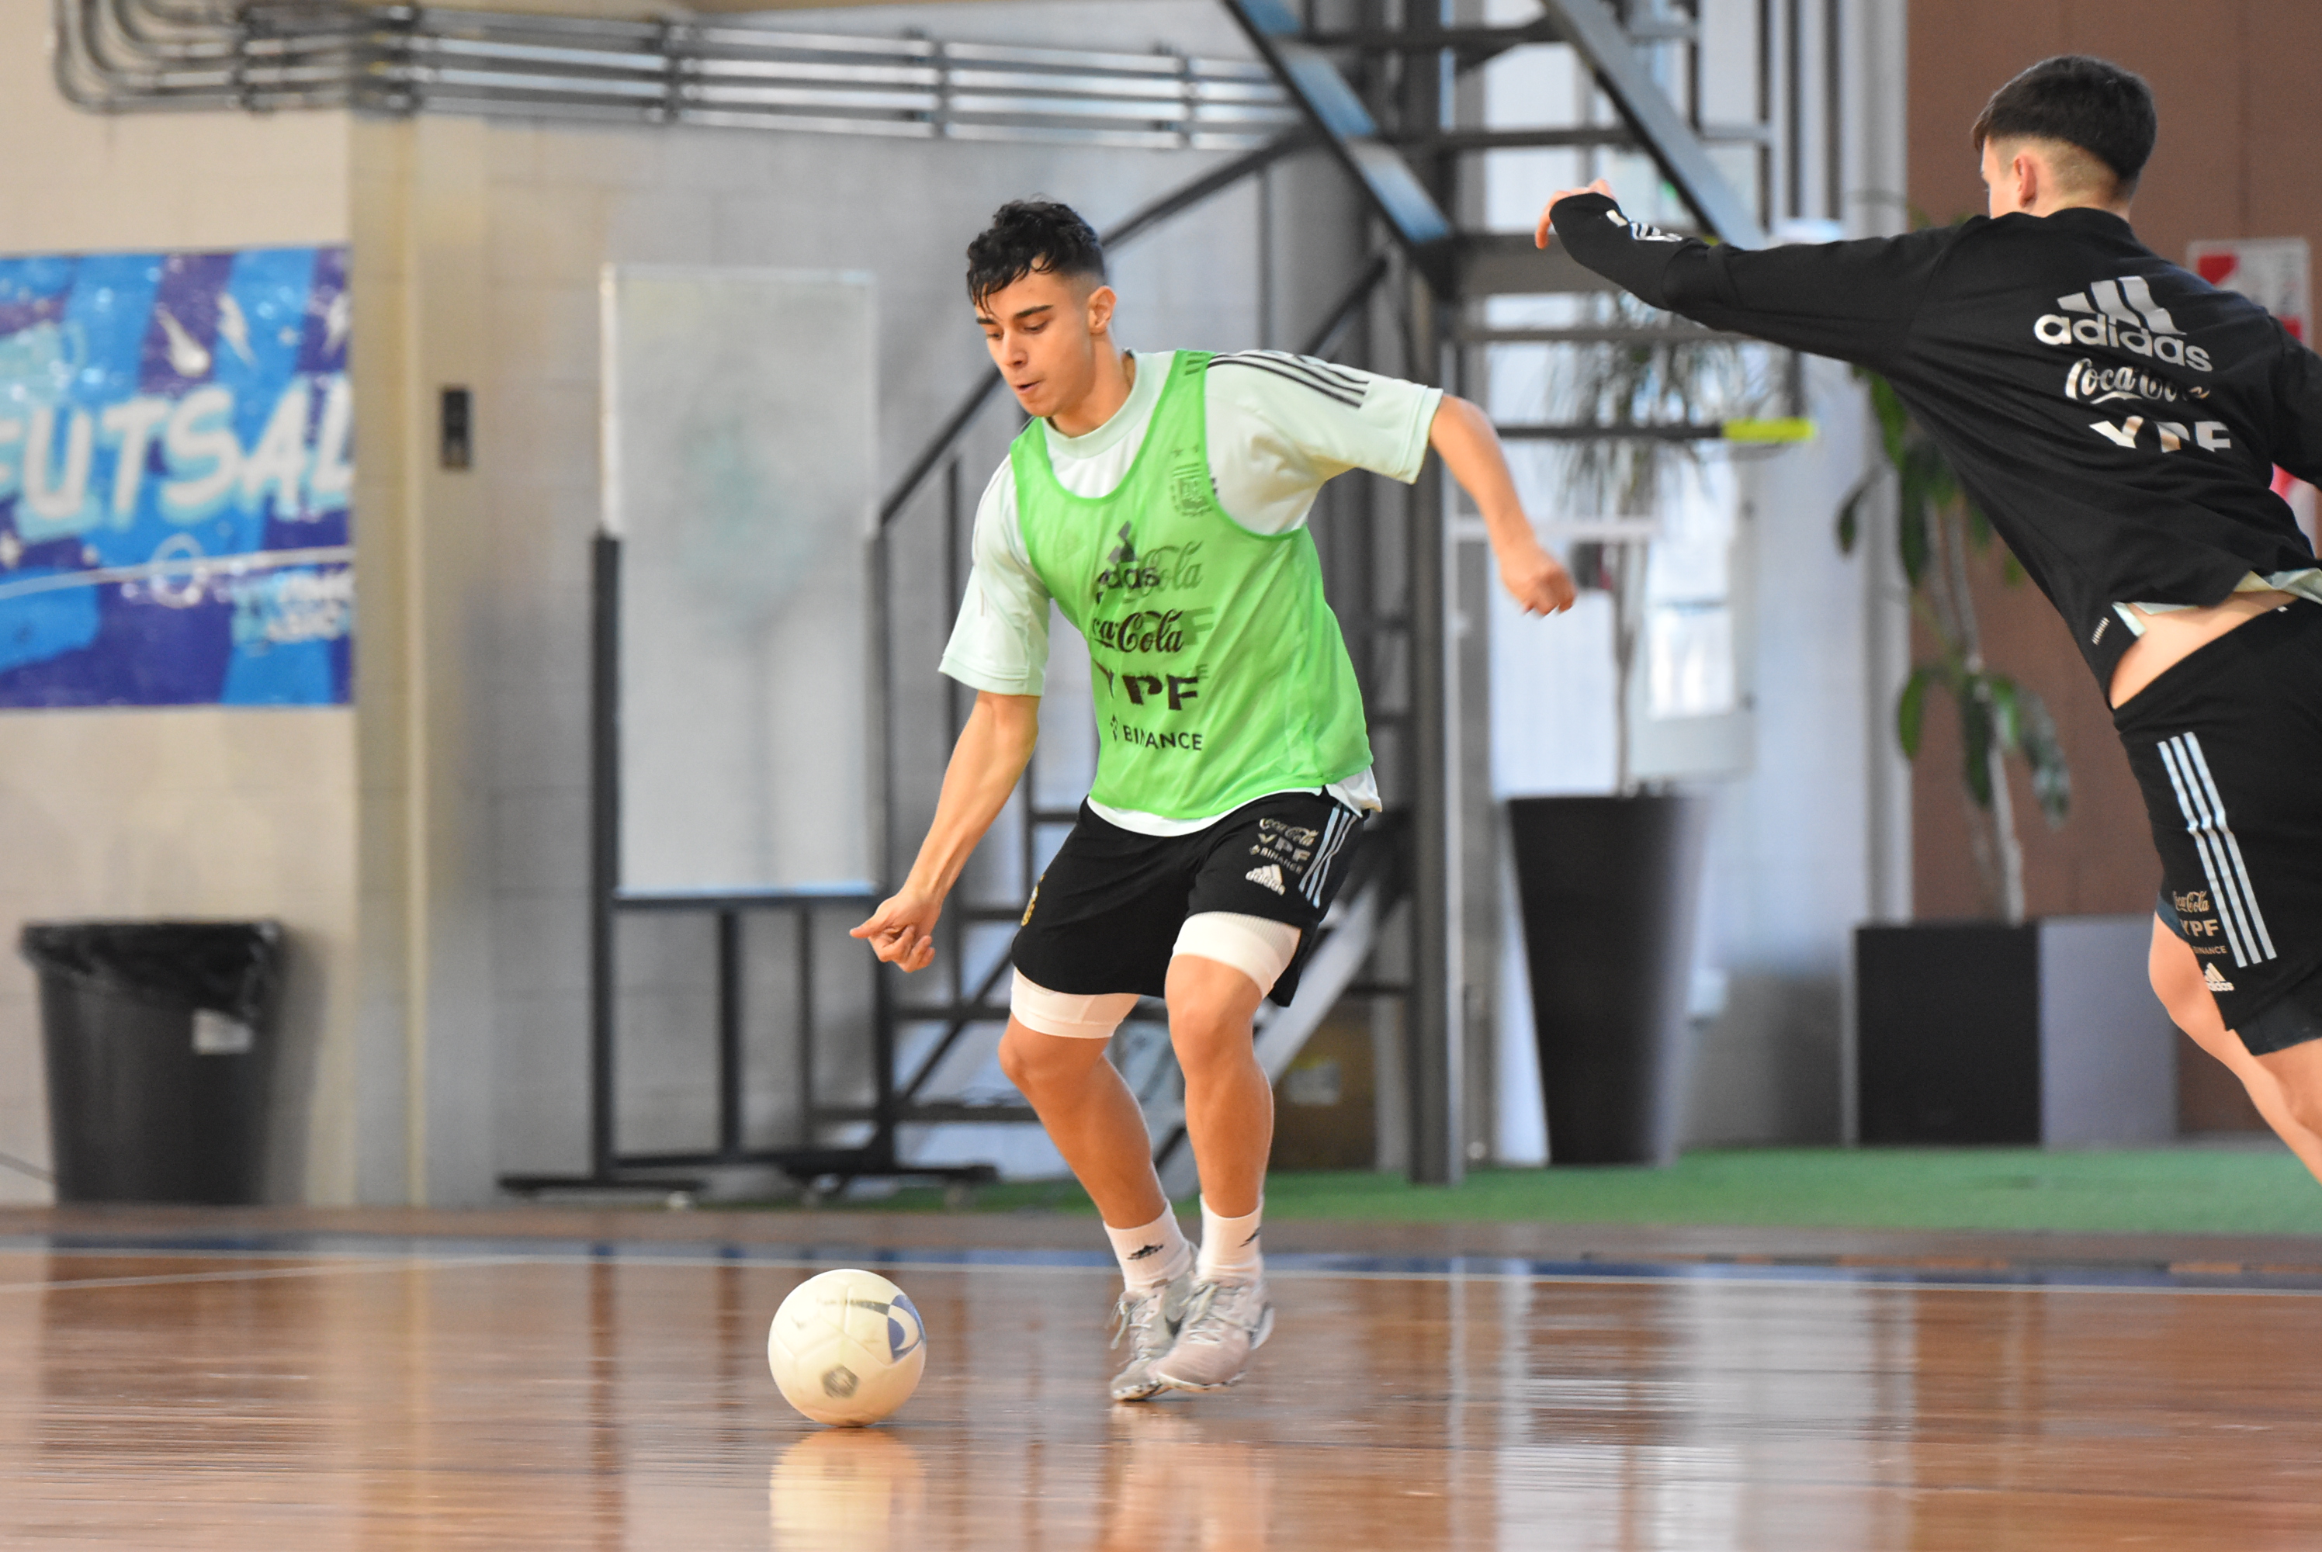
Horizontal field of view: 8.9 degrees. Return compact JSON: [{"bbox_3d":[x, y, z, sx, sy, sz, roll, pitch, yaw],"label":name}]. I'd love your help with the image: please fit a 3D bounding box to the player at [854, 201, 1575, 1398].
[{"bbox_3d":[0.070,0.032,19.700,0.880,1.580,0.600,0,0,35],"label":"player"}]

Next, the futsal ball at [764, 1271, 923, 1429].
[{"bbox_3d":[-0.399,0.728,19.050,0.201,0.201,0.201,0,0,0],"label":"futsal ball"}]

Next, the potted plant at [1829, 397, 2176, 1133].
[{"bbox_3d":[1.875,-0.180,33.300,0.660,2.000,0.660,0,0,37],"label":"potted plant"}]

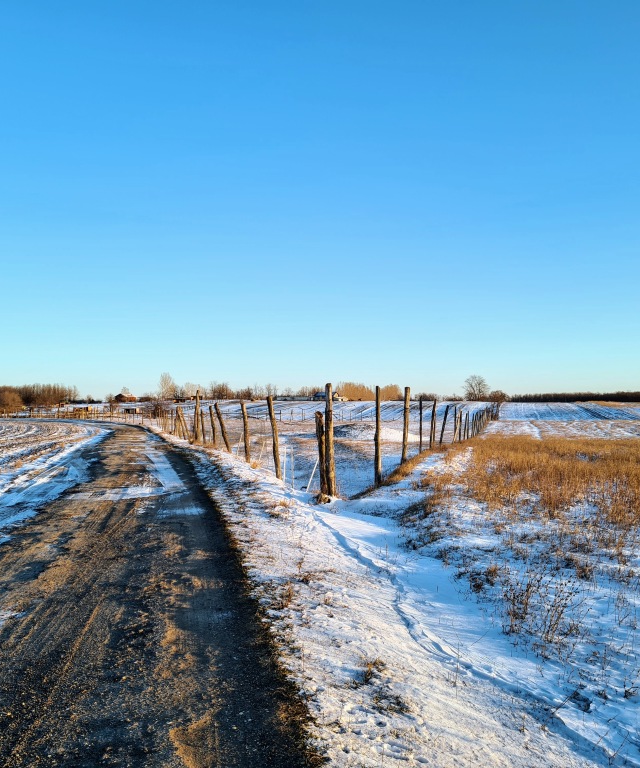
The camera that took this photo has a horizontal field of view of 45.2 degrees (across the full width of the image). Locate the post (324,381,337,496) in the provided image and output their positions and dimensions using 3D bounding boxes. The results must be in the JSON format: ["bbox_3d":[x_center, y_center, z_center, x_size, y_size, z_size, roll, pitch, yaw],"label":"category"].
[{"bbox_3d":[0.191,0.981,13.600,0.170,2.020,0.170,2,-2,0],"label":"post"}]

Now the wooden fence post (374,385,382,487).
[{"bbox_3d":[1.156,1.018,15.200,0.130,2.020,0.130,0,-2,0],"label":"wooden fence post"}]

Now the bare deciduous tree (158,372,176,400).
[{"bbox_3d":[-75.348,0.741,380.000,8.800,13.000,8.500,0,-2,0],"label":"bare deciduous tree"}]

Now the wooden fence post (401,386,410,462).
[{"bbox_3d":[2.253,1.090,20.200,0.140,2.050,0.140,3,-2,0],"label":"wooden fence post"}]

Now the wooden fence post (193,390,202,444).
[{"bbox_3d":[-4.846,1.329,30.500,0.200,2.120,0.200,1,-2,0],"label":"wooden fence post"}]

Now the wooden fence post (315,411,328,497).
[{"bbox_3d":[0.039,1.229,13.600,0.160,1.520,0.160,-4,-2,0],"label":"wooden fence post"}]

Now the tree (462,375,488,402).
[{"bbox_3d":[60.655,1.365,300.000,10.000,10.200,9.500,0,-2,0],"label":"tree"}]

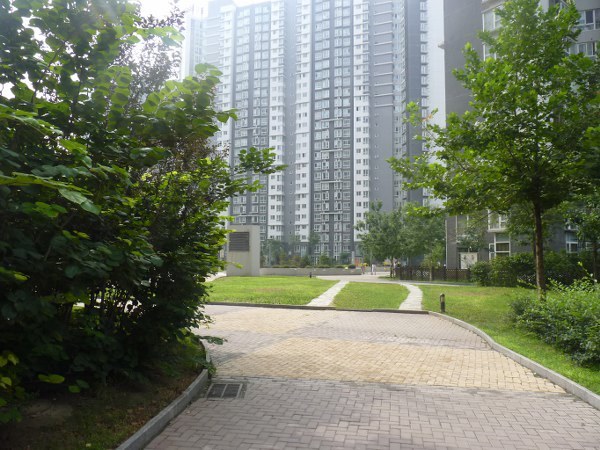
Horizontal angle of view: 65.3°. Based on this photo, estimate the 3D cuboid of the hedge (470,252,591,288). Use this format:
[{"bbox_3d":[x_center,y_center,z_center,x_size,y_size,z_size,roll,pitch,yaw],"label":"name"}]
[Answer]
[{"bbox_3d":[15.048,3.033,31.050,6.790,2.240,1.800,-2,-5,28],"label":"hedge"}]

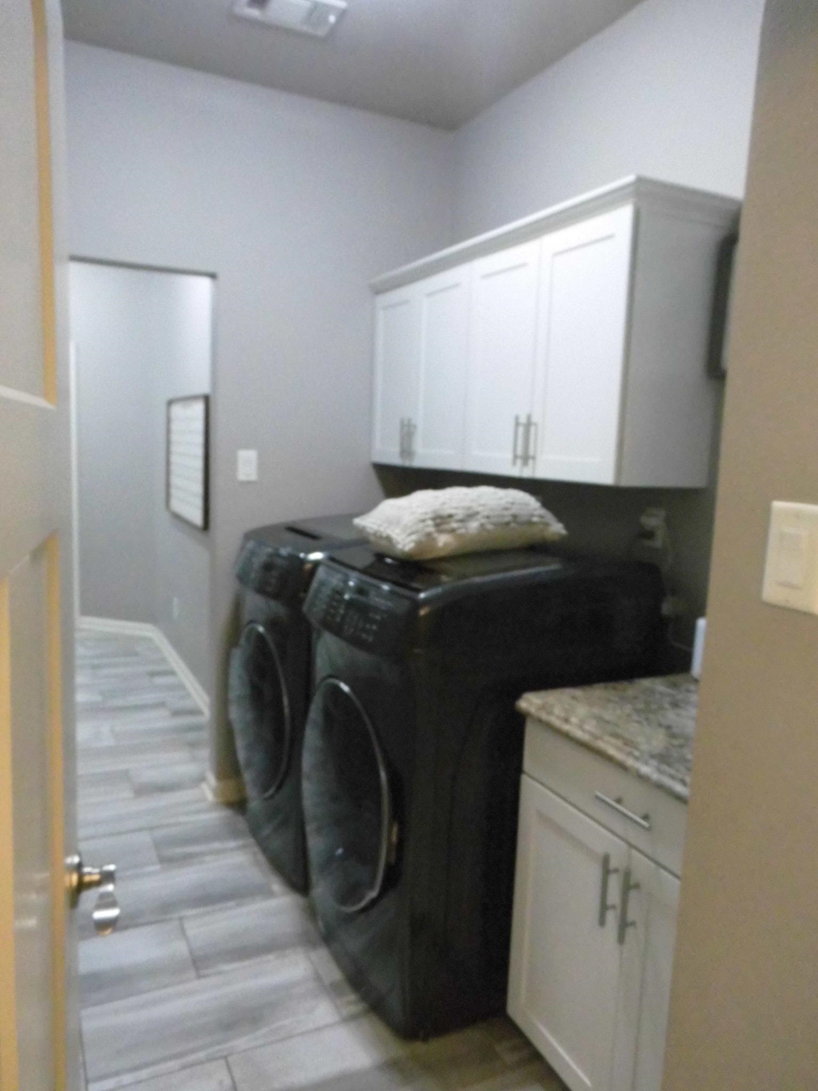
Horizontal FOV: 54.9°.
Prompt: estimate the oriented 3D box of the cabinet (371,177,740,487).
[{"bbox_3d":[0.336,-0.615,2.674,0.363,0.733,1.547,-2,8,-27],"label":"cabinet"}]

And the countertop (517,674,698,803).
[{"bbox_3d":[0.712,0.424,1.662,0.653,0.037,0.762,-2,8,-27],"label":"countertop"}]

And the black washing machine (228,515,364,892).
[{"bbox_3d":[-0.149,0.509,2.981,0.871,1.178,0.680,-2,8,-27],"label":"black washing machine"}]

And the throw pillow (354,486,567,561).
[{"bbox_3d":[0.144,-0.077,2.330,0.525,0.173,0.386,-2,8,-27],"label":"throw pillow"}]

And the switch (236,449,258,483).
[{"bbox_3d":[-0.633,-0.315,3.096,0.075,0.117,0.010,-2,8,-27],"label":"switch"}]

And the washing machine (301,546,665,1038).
[{"bbox_3d":[0.169,0.601,2.366,0.861,1.178,0.681,-2,8,-27],"label":"washing machine"}]

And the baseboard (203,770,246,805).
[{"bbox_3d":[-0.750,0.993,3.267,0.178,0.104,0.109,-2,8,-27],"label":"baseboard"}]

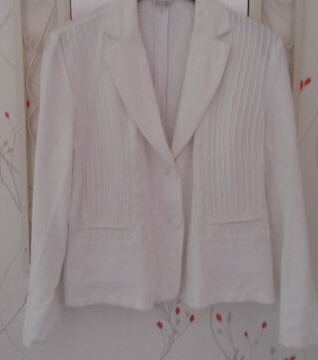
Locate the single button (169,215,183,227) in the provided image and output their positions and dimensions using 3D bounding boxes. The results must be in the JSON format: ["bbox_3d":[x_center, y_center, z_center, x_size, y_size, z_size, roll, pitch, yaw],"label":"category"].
[{"bbox_3d":[0.034,0.080,0.710,0.022,0.021,0.005,0,6,0],"label":"single button"}]

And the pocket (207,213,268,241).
[{"bbox_3d":[0.155,0.093,0.715,0.112,0.050,0.012,0,6,-5],"label":"pocket"}]

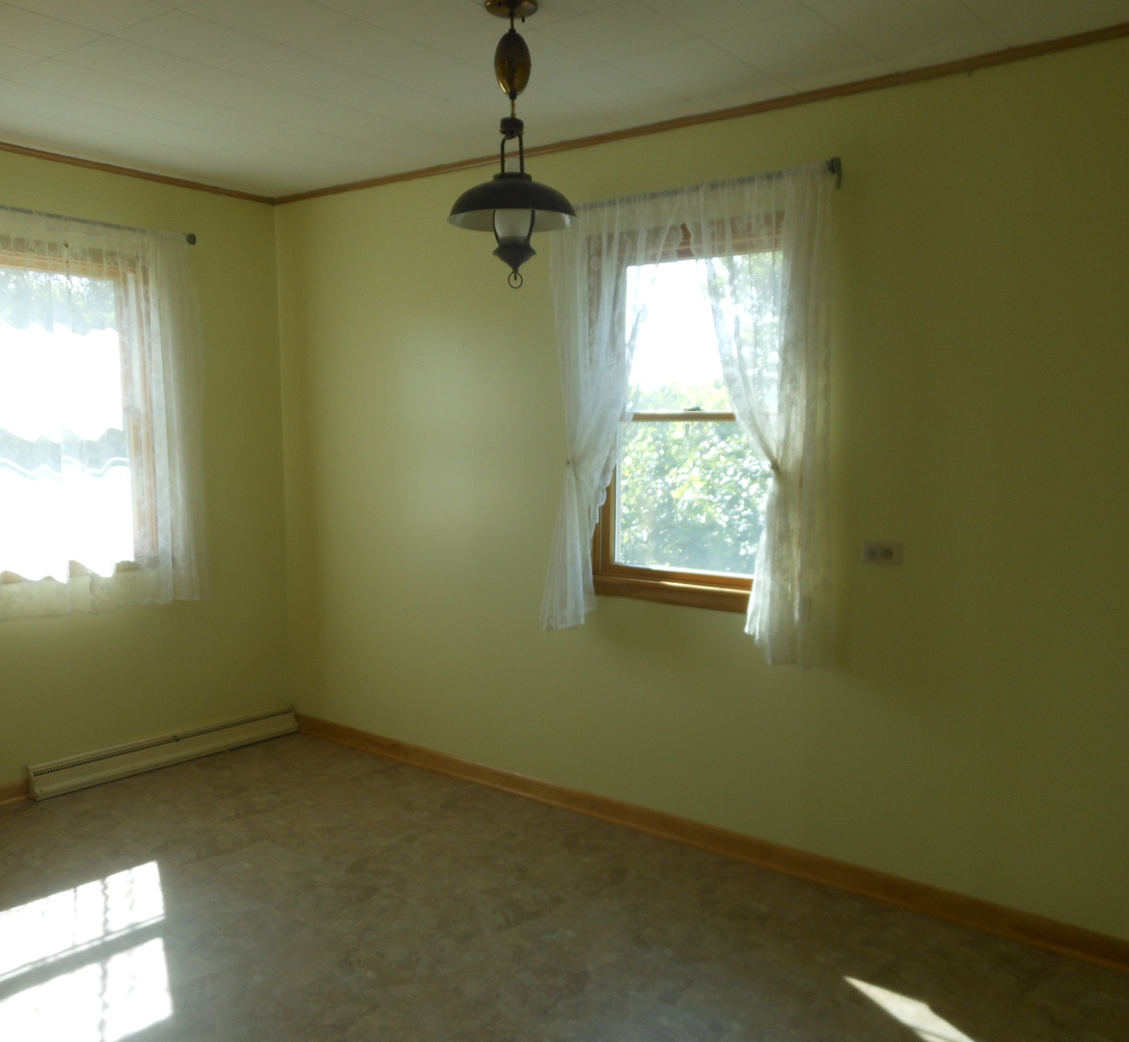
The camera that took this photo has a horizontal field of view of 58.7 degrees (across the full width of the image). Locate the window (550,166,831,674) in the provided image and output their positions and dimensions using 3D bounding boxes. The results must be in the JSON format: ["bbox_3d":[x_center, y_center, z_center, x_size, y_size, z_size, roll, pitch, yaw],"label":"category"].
[{"bbox_3d":[0.368,-0.324,3.333,1.070,1.500,0.110,5,7,37],"label":"window"}]

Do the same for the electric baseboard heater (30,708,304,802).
[{"bbox_3d":[-1.678,0.973,4.337,0.068,0.130,1.200,5,8,39],"label":"electric baseboard heater"}]

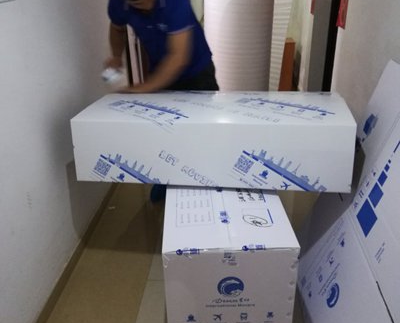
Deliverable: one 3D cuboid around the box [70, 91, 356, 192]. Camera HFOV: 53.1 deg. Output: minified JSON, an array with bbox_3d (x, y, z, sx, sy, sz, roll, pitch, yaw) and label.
[{"bbox_3d":[0.066,-0.125,1.983,1.235,0.303,0.496,2,25,9],"label":"box"}]

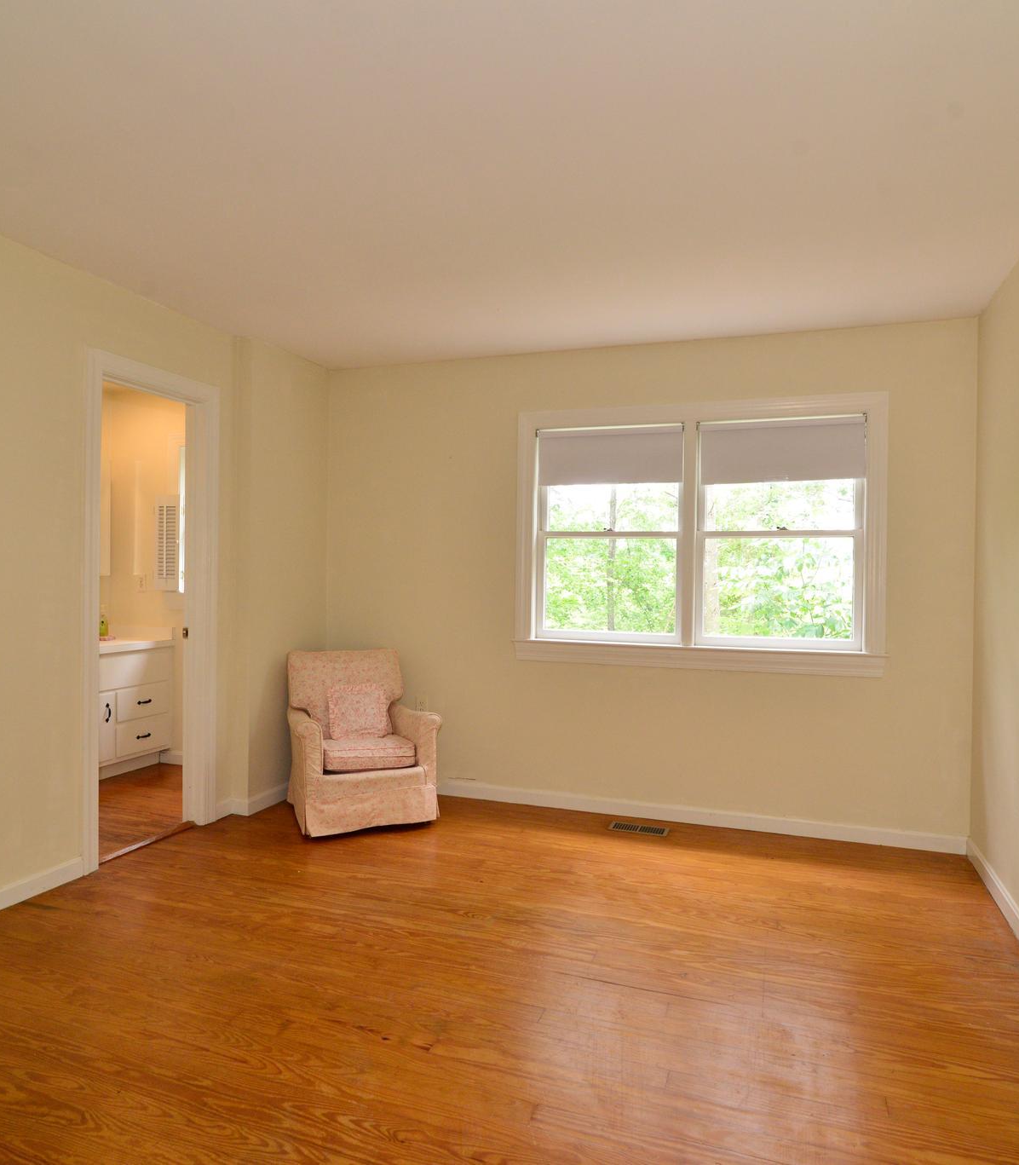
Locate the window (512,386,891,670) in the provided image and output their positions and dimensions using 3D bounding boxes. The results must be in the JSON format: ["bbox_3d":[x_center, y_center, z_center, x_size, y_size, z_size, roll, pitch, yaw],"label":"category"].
[{"bbox_3d":[0.914,-0.237,3.949,1.847,1.338,0.110,1,1,19],"label":"window"}]

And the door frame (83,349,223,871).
[{"bbox_3d":[-1.642,0.116,3.553,0.140,2.155,0.782,1,1,19],"label":"door frame"}]

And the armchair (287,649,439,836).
[{"bbox_3d":[-0.779,0.788,4.029,0.670,0.820,0.680,1,1,-26],"label":"armchair"}]

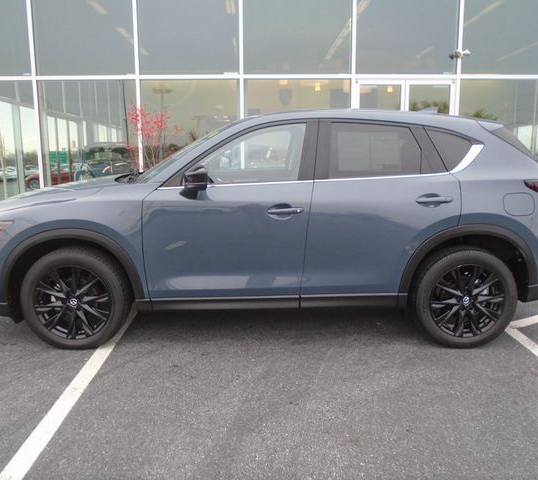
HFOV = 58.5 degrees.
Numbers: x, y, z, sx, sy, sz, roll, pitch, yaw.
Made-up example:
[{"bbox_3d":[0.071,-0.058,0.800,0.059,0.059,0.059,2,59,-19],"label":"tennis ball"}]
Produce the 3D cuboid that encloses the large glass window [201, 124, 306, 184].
[{"bbox_3d":[-0.149,-0.579,3.279,0.802,0.434,0.045,0,-11,0],"label":"large glass window"}]

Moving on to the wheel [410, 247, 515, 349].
[{"bbox_3d":[1.357,0.395,3.392,0.725,0.725,0.235,0,11,0],"label":"wheel"}]

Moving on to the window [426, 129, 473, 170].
[{"bbox_3d":[1.247,-0.607,3.297,0.321,0.307,0.040,-2,-11,-8],"label":"window"}]

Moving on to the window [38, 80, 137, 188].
[{"bbox_3d":[-3.409,-1.759,9.143,1.863,2.457,0.060,0,8,0],"label":"window"}]

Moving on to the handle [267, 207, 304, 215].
[{"bbox_3d":[0.111,-0.195,3.185,0.241,0.057,0.050,0,11,0],"label":"handle"}]

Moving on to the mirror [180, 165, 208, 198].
[{"bbox_3d":[-0.475,-0.369,3.090,0.170,0.223,0.230,0,11,0],"label":"mirror"}]

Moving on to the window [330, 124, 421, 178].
[{"bbox_3d":[0.720,-0.610,3.276,0.638,0.394,0.045,-1,-11,-2],"label":"window"}]

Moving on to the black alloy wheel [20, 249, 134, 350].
[{"bbox_3d":[-1.341,0.408,3.396,0.725,0.725,0.235,0,11,0],"label":"black alloy wheel"}]

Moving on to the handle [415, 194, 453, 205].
[{"bbox_3d":[1.092,-0.263,3.182,0.251,0.053,0.050,0,11,0],"label":"handle"}]

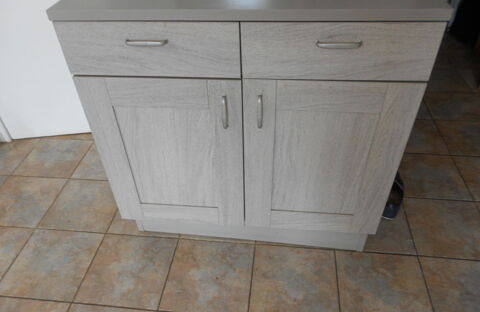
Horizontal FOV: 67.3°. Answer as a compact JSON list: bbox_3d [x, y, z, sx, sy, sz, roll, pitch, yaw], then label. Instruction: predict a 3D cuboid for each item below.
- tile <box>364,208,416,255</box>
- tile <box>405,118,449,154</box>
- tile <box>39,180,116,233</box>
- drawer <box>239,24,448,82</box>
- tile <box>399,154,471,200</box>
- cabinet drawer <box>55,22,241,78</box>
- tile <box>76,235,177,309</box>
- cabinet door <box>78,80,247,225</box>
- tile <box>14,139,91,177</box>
[{"bbox_3d":[0.531,0.269,1.479,0.302,0.010,0.302,3,40,6],"label":"tile"},{"bbox_3d":[0.902,-0.107,1.913,0.302,0.010,0.302,3,40,6],"label":"tile"},{"bbox_3d":[-0.685,0.214,1.608,0.302,0.010,0.302,3,40,6],"label":"tile"},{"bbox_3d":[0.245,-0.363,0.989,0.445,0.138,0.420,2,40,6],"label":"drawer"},{"bbox_3d":[0.867,0.094,1.684,0.301,0.010,0.301,3,40,6],"label":"tile"},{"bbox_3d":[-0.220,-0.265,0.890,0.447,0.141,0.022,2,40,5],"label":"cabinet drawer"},{"bbox_3d":[-0.414,0.422,1.342,0.302,0.010,0.302,3,40,6],"label":"tile"},{"bbox_3d":[-0.209,0.014,1.120,0.447,0.570,0.022,2,40,5],"label":"cabinet door"},{"bbox_3d":[-0.955,0.005,1.874,0.302,0.010,0.302,3,40,6],"label":"tile"}]

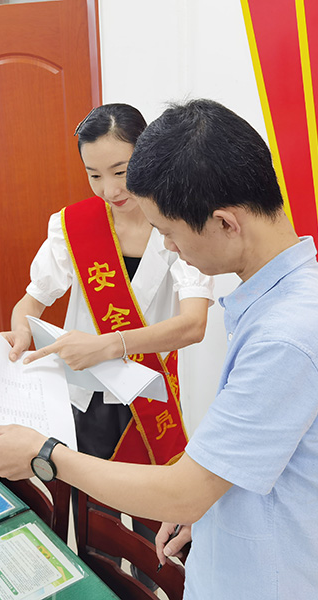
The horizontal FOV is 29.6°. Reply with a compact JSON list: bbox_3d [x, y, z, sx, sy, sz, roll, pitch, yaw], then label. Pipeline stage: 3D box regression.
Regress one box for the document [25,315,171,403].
[{"bbox_3d":[-0.122,0.122,1.170,0.270,0.105,0.085,24,25,18],"label":"document"}]

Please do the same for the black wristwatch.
[{"bbox_3d":[-0.173,0.250,0.940,0.041,0.055,0.048,6,24,27],"label":"black wristwatch"}]

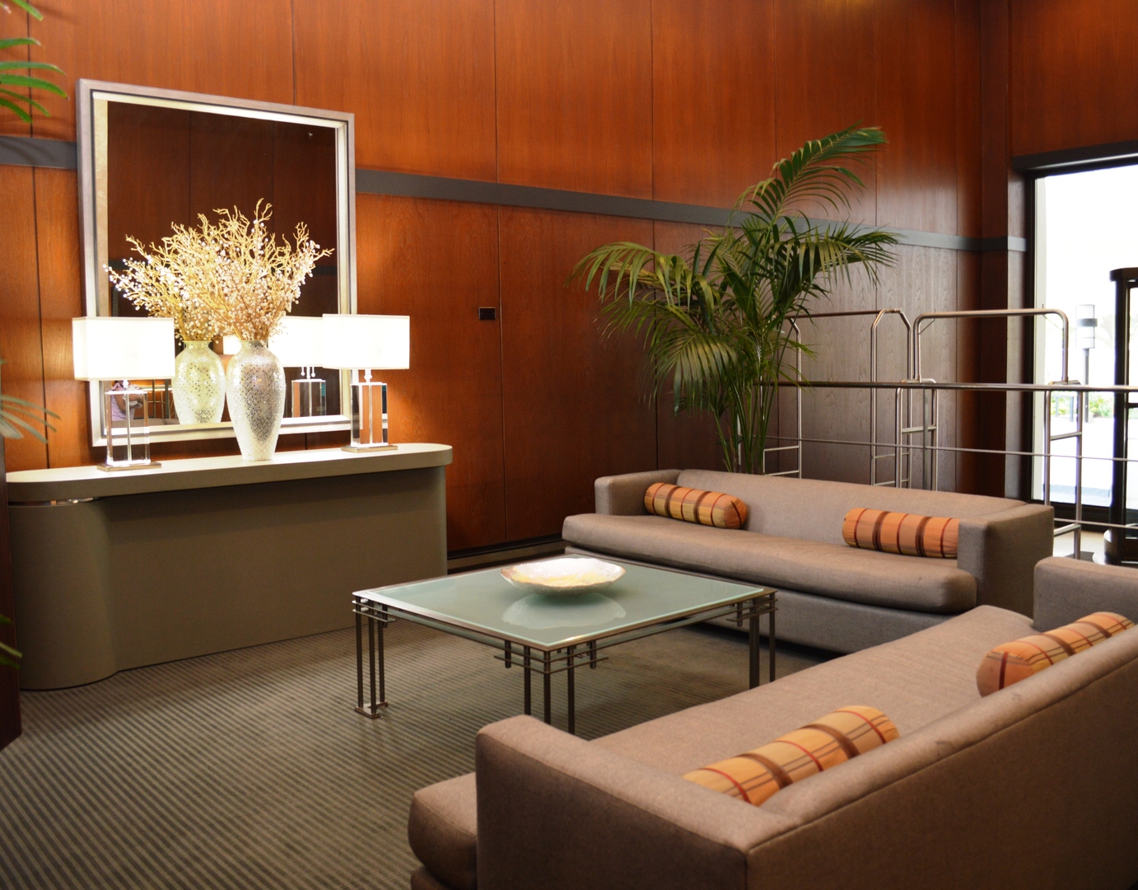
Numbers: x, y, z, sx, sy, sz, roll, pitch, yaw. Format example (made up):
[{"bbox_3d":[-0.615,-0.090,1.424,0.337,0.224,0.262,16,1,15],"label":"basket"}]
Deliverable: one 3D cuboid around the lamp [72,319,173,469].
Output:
[{"bbox_3d":[-1.901,-0.219,4.303,0.362,0.646,0.267,-5,6,-39],"label":"lamp"}]

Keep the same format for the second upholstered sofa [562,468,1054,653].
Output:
[{"bbox_3d":[1.001,0.530,4.718,0.831,0.620,2.189,-5,6,-39],"label":"second upholstered sofa"}]

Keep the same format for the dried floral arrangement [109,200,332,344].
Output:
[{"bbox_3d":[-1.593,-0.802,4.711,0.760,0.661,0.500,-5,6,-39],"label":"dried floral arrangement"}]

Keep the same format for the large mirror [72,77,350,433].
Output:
[{"bbox_3d":[-1.671,-0.873,4.938,1.356,1.651,0.070,-5,6,-39],"label":"large mirror"}]

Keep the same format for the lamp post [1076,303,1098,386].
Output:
[{"bbox_3d":[10.602,-1.667,20.500,0.420,2.394,0.420,-5,6,-39],"label":"lamp post"}]

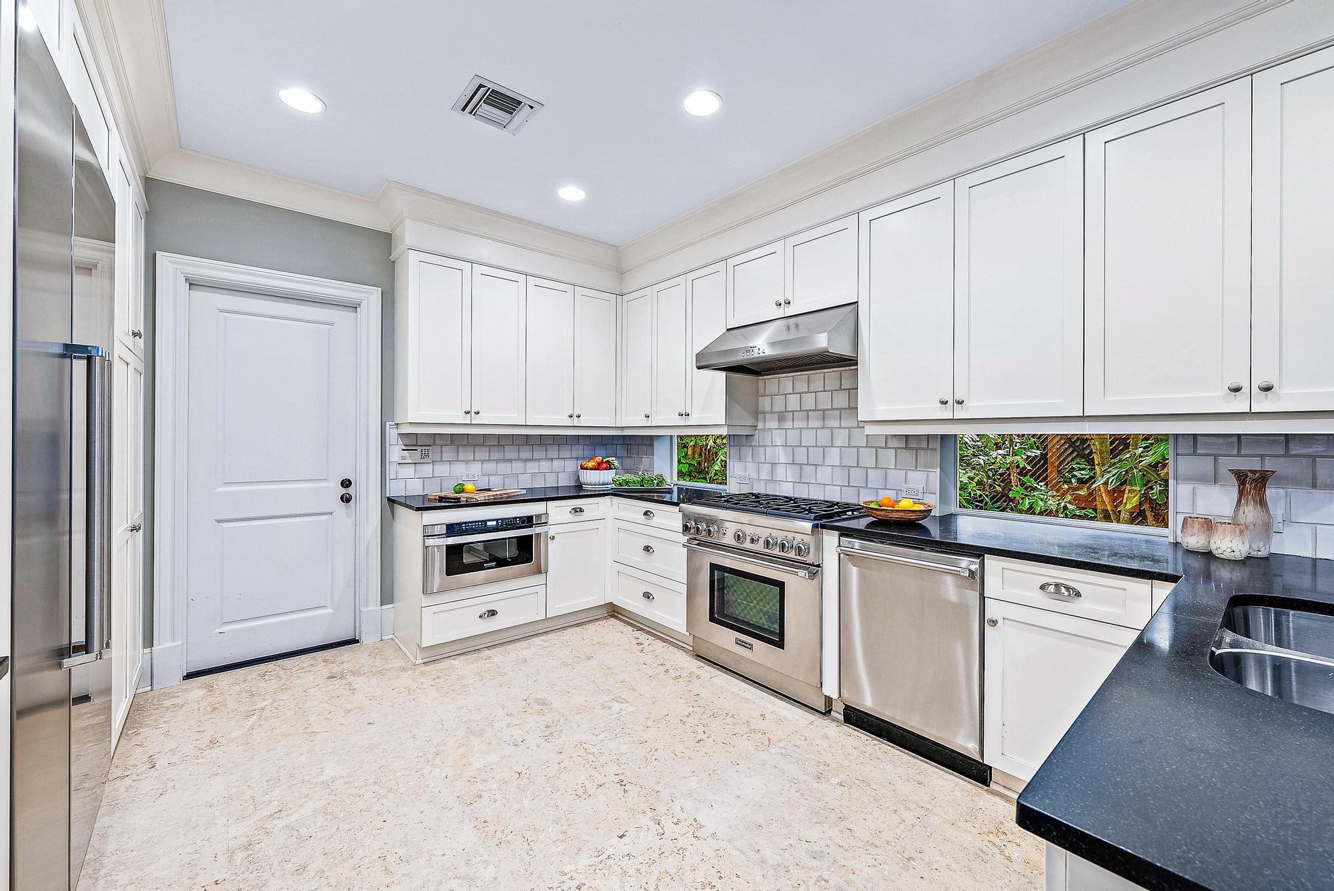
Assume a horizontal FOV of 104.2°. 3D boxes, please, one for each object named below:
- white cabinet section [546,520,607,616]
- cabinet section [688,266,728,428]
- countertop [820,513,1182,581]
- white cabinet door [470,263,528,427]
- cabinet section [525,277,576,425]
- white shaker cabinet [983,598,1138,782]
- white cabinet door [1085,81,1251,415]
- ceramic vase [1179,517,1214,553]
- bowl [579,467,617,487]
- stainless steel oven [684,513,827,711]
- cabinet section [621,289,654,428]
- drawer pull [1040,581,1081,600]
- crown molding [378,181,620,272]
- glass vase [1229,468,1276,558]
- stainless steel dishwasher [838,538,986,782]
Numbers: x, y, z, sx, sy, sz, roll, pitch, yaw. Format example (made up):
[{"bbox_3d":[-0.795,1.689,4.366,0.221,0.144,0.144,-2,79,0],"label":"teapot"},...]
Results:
[{"bbox_3d":[-0.808,0.827,3.795,0.463,0.609,0.590,-1,1,-41],"label":"white cabinet section"},{"bbox_3d":[0.273,-0.675,3.526,0.030,1.069,0.379,0,1,-41],"label":"cabinet section"},{"bbox_3d":[1.392,0.403,2.221,0.665,0.037,1.215,0,1,-41],"label":"countertop"},{"bbox_3d":[-1.148,-0.671,3.551,0.379,1.055,0.025,0,1,-40],"label":"white cabinet door"},{"bbox_3d":[-0.854,-0.672,3.802,0.382,1.055,0.025,0,1,-40],"label":"cabinet section"},{"bbox_3d":[1.341,0.879,1.765,0.025,0.617,0.446,0,1,-40],"label":"white shaker cabinet"},{"bbox_3d":[1.711,-0.636,1.798,0.025,1.055,0.409,0,1,-40],"label":"white cabinet door"},{"bbox_3d":[1.942,0.328,1.905,0.086,0.121,0.086,0,1,-41],"label":"ceramic vase"},{"bbox_3d":[-0.580,0.265,4.319,0.300,0.150,0.300,0,0,0],"label":"bowl"},{"bbox_3d":[0.635,0.819,2.957,0.720,0.930,0.915,0,1,-40],"label":"stainless steel oven"},{"bbox_3d":[-0.226,-0.672,4.066,0.025,1.055,0.380,0,1,-40],"label":"cabinet section"},{"bbox_3d":[1.340,0.491,1.775,0.030,0.040,0.118,0,1,-41],"label":"drawer pull"},{"bbox_3d":[-0.983,-1.453,3.583,1.730,0.143,0.130,0,1,-40],"label":"crown molding"},{"bbox_3d":[2.061,0.238,1.829,0.114,0.302,0.114,0,1,-41],"label":"glass vase"},{"bbox_3d":[1.207,0.858,2.371,0.630,0.875,0.598,0,1,-41],"label":"stainless steel dishwasher"}]

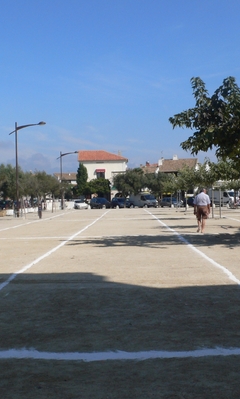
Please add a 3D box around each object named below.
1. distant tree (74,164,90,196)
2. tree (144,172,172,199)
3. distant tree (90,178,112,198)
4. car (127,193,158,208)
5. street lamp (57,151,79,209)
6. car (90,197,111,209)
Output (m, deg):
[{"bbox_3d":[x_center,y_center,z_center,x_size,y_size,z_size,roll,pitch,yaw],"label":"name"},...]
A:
[{"bbox_3d":[-5.770,-2.179,82.000,2.300,6.900,2.300,-1,0,0],"label":"distant tree"},{"bbox_3d":[5.166,-1.244,71.500,3.800,4.700,3.700,-1,0,0],"label":"tree"},{"bbox_3d":[-2.927,-0.976,80.000,3.700,4.600,3.700,-1,0,0],"label":"distant tree"},{"bbox_3d":[3.236,0.083,74.000,1.950,2.100,4.800,-1,0,-35],"label":"car"},{"bbox_3d":[-7.102,-2.585,72.500,2.950,8.000,0.400,-1,0,0],"label":"street lamp"},{"bbox_3d":[-2.552,0.520,69.996,1.750,1.460,4.100,-1,0,-16],"label":"car"}]

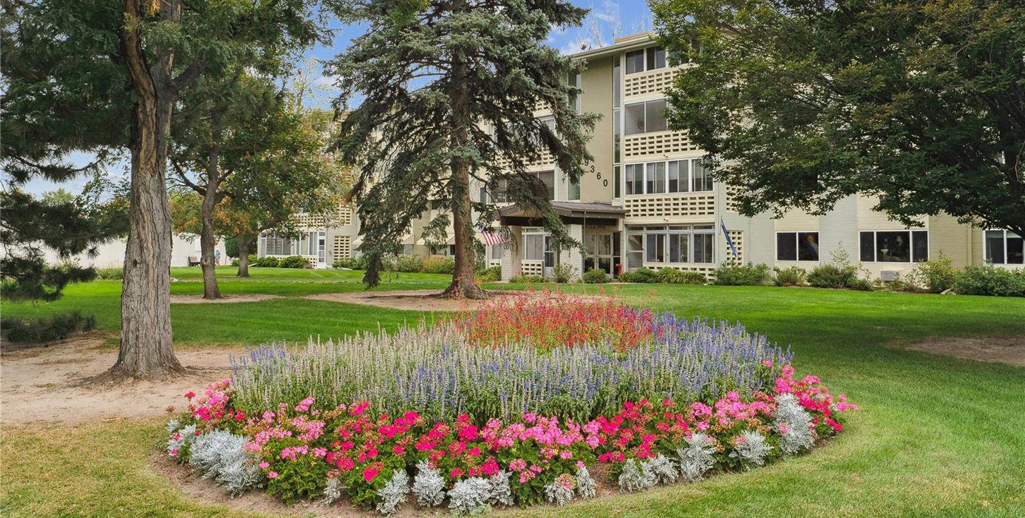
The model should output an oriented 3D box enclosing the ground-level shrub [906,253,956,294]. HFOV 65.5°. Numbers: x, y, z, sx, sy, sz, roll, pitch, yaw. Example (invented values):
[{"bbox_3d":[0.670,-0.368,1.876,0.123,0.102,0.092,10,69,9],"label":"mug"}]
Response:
[{"bbox_3d":[13.366,0.446,25.400,1.430,1.260,1.300,1,1,45],"label":"ground-level shrub"}]

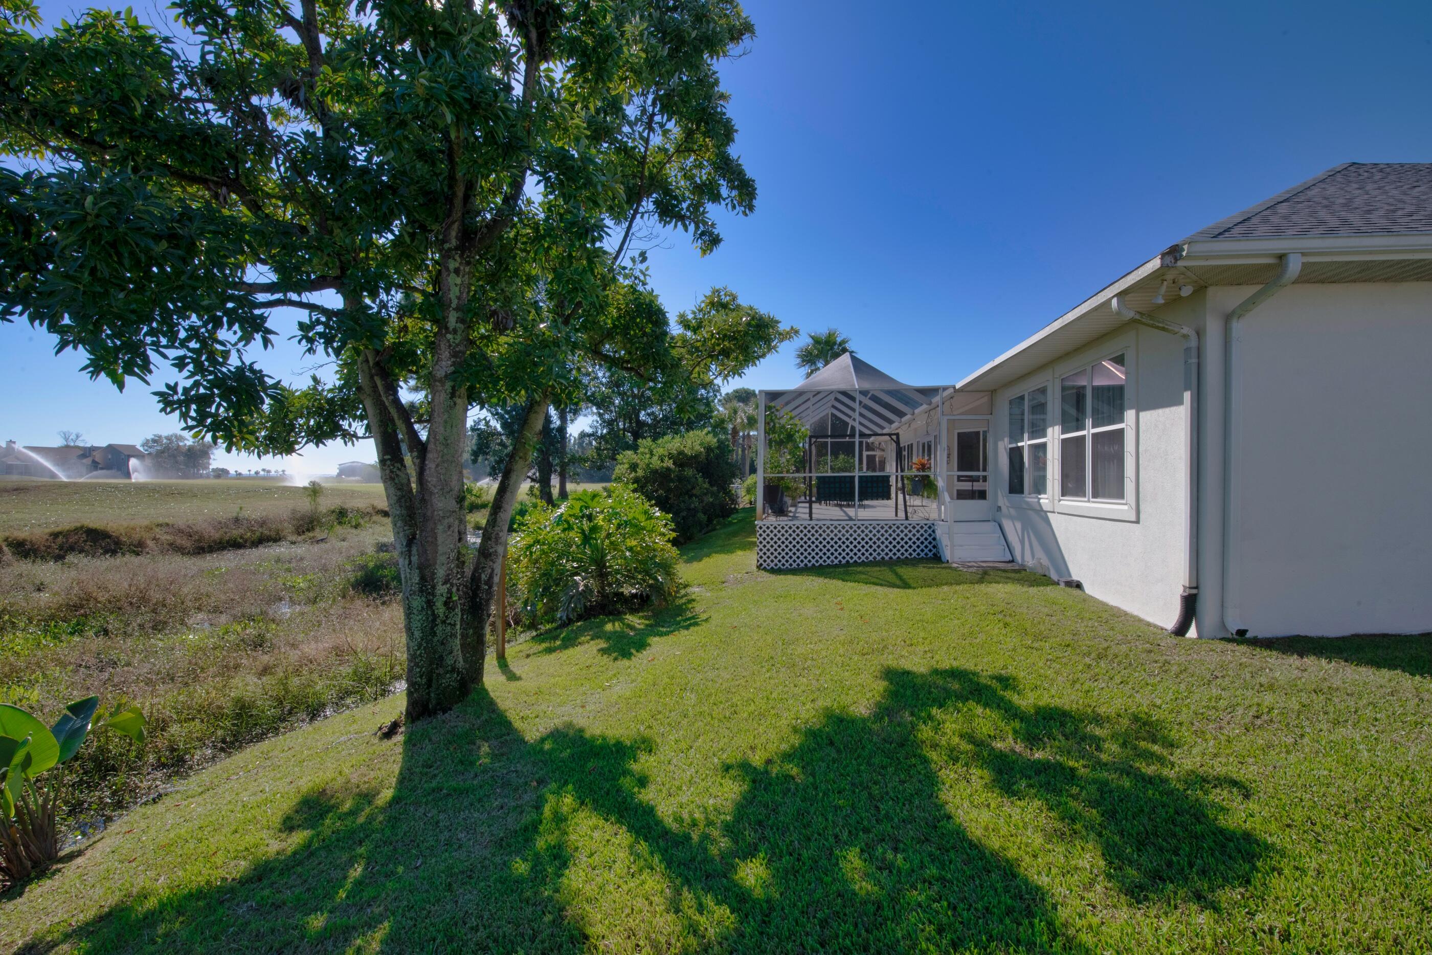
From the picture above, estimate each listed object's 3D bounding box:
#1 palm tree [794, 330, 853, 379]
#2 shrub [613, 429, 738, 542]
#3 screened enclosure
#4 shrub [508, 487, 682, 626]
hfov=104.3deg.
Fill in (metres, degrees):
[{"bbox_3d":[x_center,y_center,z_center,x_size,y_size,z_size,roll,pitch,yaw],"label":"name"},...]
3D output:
[{"bbox_3d":[6.400,-3.550,33.000,3.500,10.500,3.500,0,-1,8],"label":"palm tree"},{"bbox_3d":[-1.370,0.220,19.000,4.100,3.650,4.400,0,-1,8],"label":"shrub"},{"bbox_3d":[3.950,-1.020,17.000,4.450,4.000,12.000,0,-1,8],"label":"screened enclosure"},{"bbox_3d":[-1.950,1.240,9.050,2.700,2.150,2.500,0,-1,8],"label":"shrub"}]

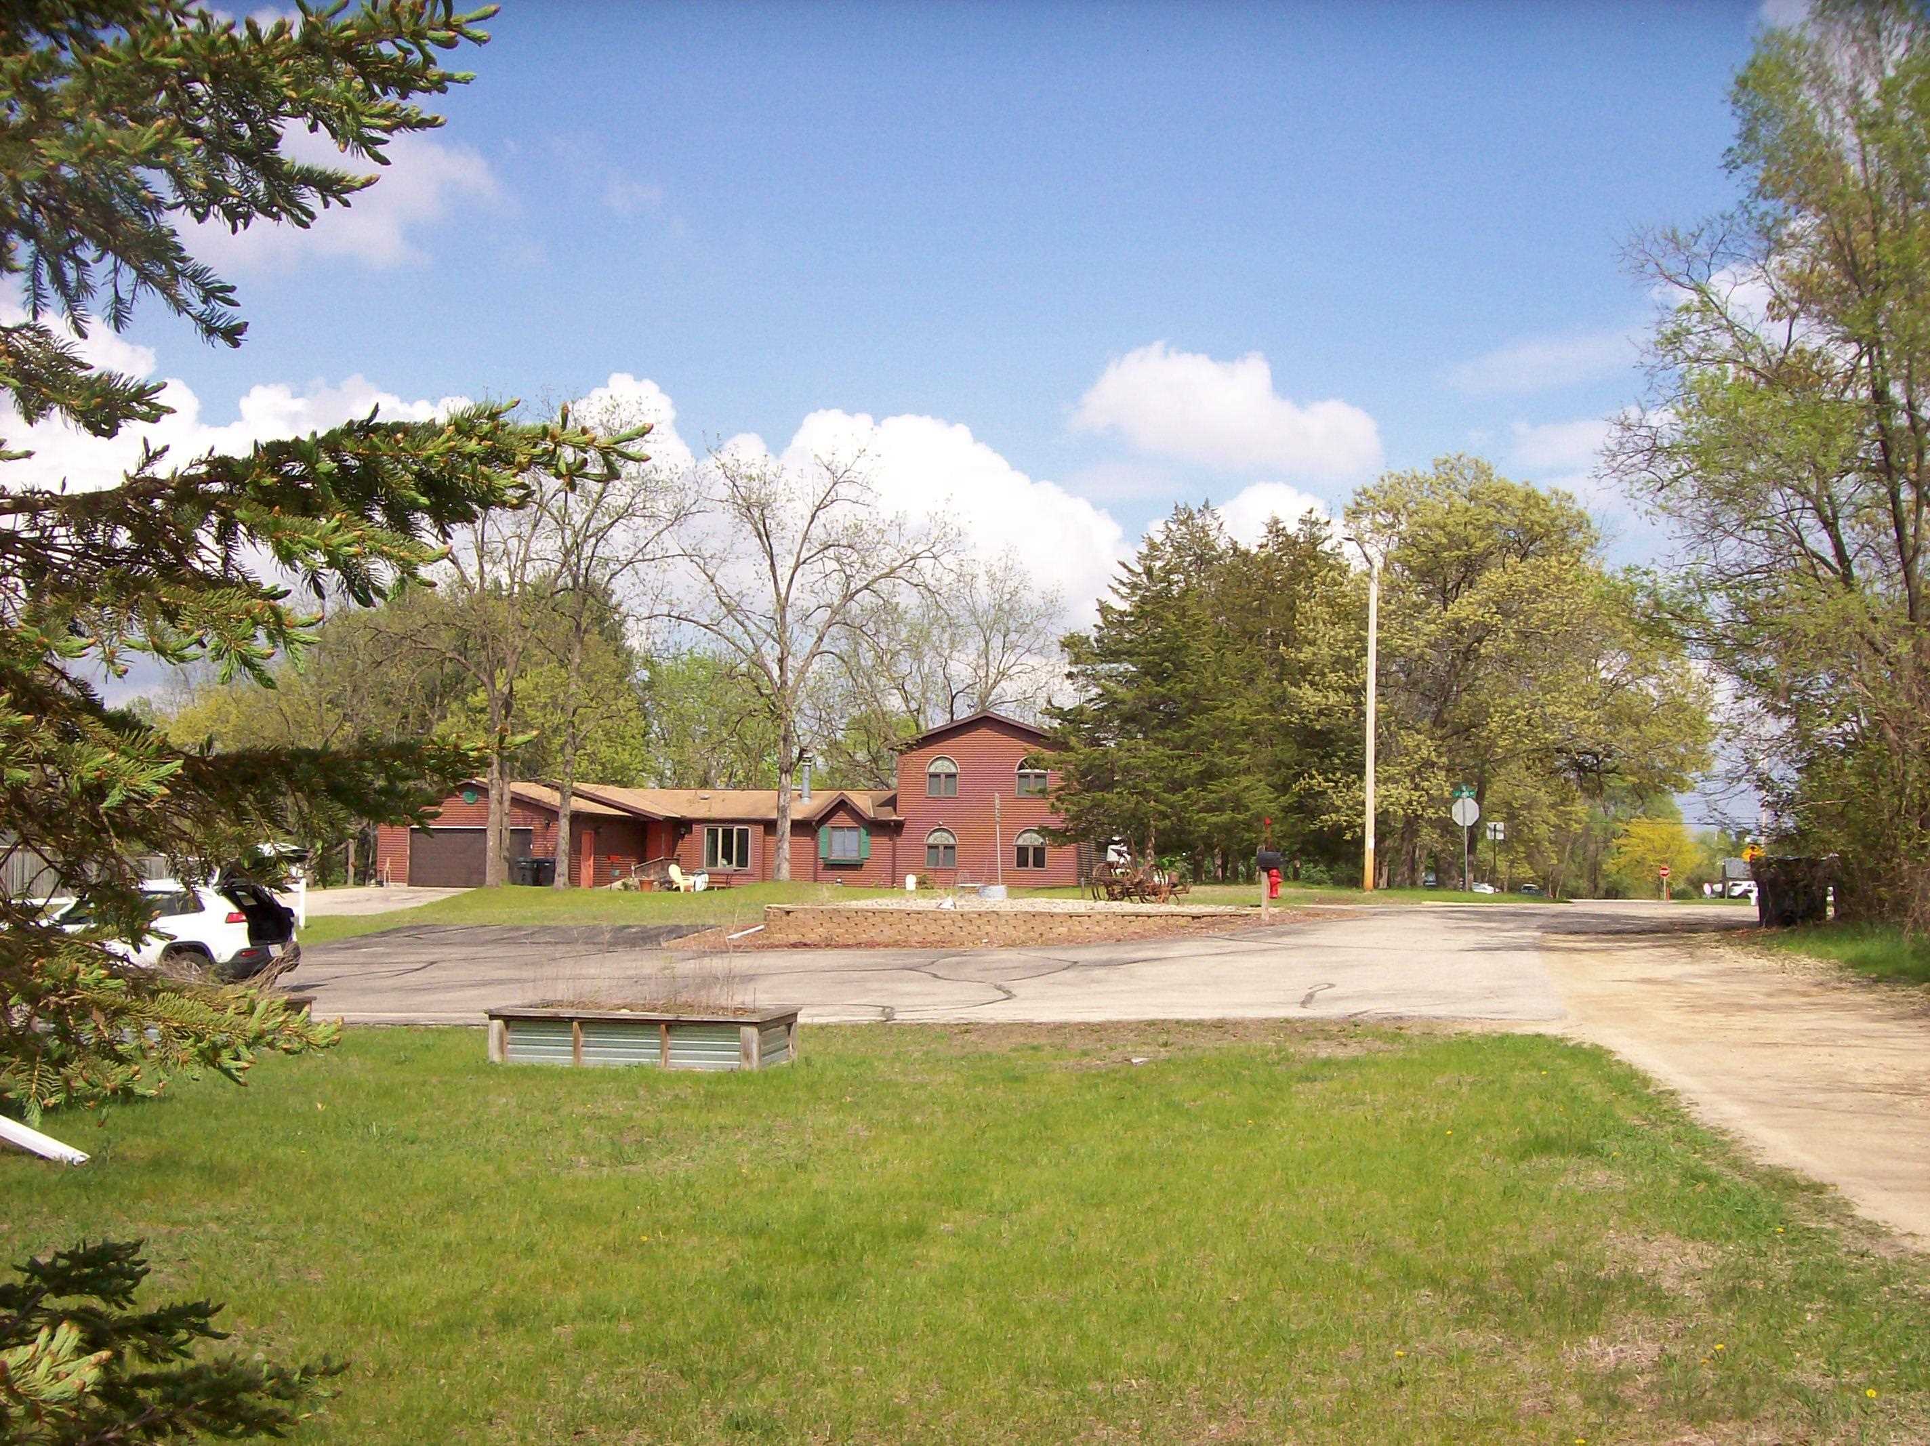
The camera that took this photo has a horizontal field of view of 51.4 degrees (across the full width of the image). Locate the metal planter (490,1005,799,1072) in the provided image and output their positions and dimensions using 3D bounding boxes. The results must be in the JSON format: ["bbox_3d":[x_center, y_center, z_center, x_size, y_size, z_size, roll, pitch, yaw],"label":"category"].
[{"bbox_3d":[-2.302,2.281,14.645,2.000,0.360,1.200,0,-4,10],"label":"metal planter"}]

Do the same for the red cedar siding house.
[{"bbox_3d":[-8.005,3.235,79.385,26.300,6.800,13.500,0,-4,13],"label":"red cedar siding house"}]

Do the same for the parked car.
[{"bbox_3d":[-12.750,3.280,31.300,4.620,1.690,1.860,0,-4,14],"label":"parked car"}]

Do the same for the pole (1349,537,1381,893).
[{"bbox_3d":[10.814,-0.244,54.302,1.200,9.600,0.350,4,-5,-37],"label":"pole"}]

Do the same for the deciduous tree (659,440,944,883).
[{"bbox_3d":[-4.986,-1.806,65.438,9.100,13.900,9.000,1,-4,0],"label":"deciduous tree"}]

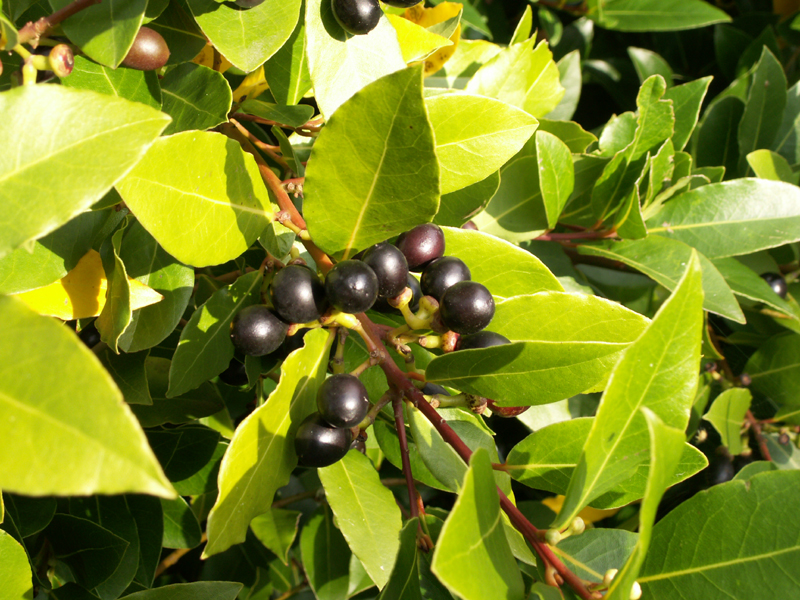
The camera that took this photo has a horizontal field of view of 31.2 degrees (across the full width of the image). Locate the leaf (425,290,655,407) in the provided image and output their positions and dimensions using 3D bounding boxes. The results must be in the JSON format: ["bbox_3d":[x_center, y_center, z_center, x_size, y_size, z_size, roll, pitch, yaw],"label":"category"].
[{"bbox_3d":[0.035,0.012,0.355,0.060,0.011,0.030,-5,61,-9],"label":"leaf"}]

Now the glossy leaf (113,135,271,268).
[{"bbox_3d":[-0.053,-0.026,0.366,0.050,0.035,0.010,15,-16,-28],"label":"glossy leaf"}]

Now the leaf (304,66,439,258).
[{"bbox_3d":[-0.007,-0.034,0.352,0.032,0.056,0.011,27,27,10],"label":"leaf"}]

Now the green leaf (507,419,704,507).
[{"bbox_3d":[0.055,0.043,0.380,0.053,0.010,0.027,0,64,0],"label":"green leaf"}]

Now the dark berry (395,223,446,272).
[{"bbox_3d":[0.005,-0.013,0.366,0.013,0.013,0.013,0,23,0],"label":"dark berry"}]

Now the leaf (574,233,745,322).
[{"bbox_3d":[0.079,-0.006,0.430,0.058,0.011,0.026,25,44,19],"label":"leaf"}]

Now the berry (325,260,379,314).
[{"bbox_3d":[-0.012,-0.003,0.362,0.013,0.014,0.013,0,25,0],"label":"berry"}]

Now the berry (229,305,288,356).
[{"bbox_3d":[-0.034,0.007,0.352,0.014,0.013,0.013,0,23,0],"label":"berry"}]

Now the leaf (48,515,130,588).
[{"bbox_3d":[-0.089,0.072,0.410,0.036,0.025,0.008,-7,-26,38],"label":"leaf"}]

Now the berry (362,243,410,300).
[{"bbox_3d":[-0.004,-0.007,0.357,0.012,0.014,0.013,-12,18,0],"label":"berry"}]

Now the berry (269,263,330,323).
[{"bbox_3d":[-0.024,-0.001,0.347,0.014,0.014,0.014,0,23,0],"label":"berry"}]

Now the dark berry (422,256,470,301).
[{"bbox_3d":[0.012,-0.005,0.360,0.013,0.013,0.013,0,23,0],"label":"dark berry"}]

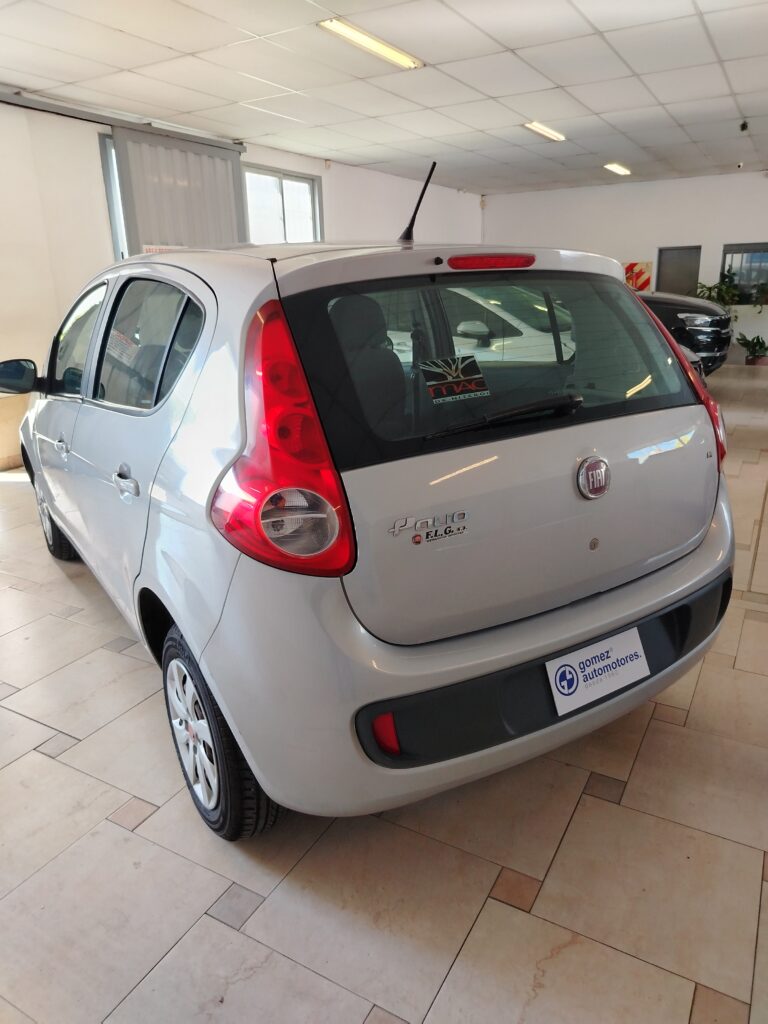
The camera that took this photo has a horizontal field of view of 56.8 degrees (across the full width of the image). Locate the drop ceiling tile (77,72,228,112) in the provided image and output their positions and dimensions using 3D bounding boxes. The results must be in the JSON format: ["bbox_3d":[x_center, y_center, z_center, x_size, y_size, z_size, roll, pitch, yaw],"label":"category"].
[{"bbox_3d":[-1.778,-3.335,5.643,0.607,0.020,1.215,8,20,28],"label":"drop ceiling tile"}]

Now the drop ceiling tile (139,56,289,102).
[{"bbox_3d":[-1.273,-3.291,5.411,0.600,0.020,1.200,8,21,28],"label":"drop ceiling tile"}]

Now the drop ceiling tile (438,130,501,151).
[{"bbox_3d":[1.050,-4.220,8.081,0.607,0.020,1.215,8,20,28],"label":"drop ceiling tile"}]

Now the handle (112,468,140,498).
[{"bbox_3d":[-0.658,-0.071,1.812,0.045,0.050,0.180,-13,21,-31],"label":"handle"}]

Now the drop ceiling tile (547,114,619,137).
[{"bbox_3d":[2.116,-4.119,7.600,0.605,0.020,1.210,8,20,28],"label":"drop ceiling tile"}]

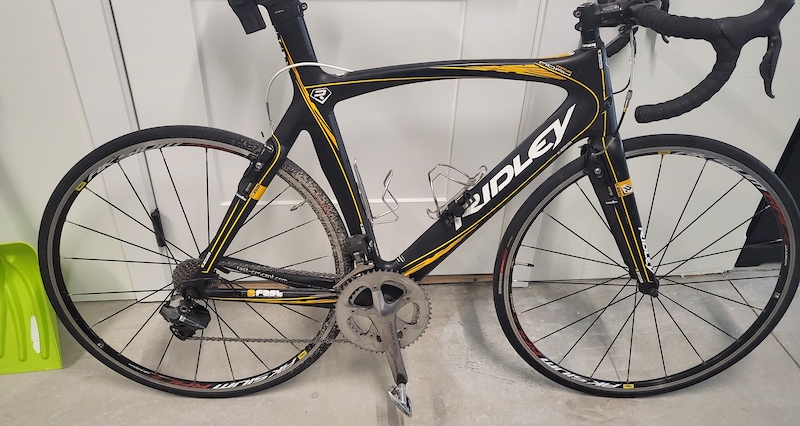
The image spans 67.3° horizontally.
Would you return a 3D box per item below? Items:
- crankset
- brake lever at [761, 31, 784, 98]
[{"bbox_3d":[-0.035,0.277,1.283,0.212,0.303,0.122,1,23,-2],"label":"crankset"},{"bbox_3d":[0.587,-0.232,0.954,0.031,0.107,0.024,-7,24,4],"label":"brake lever"}]

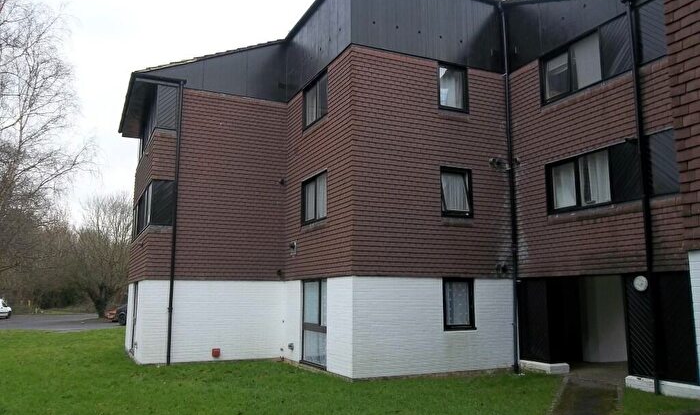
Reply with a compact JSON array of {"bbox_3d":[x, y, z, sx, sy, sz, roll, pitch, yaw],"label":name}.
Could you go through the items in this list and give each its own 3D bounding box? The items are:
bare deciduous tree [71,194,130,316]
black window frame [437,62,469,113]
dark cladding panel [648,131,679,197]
[{"bbox_3d":[-16.377,3.116,37.046,4.800,8.530,4.800,4,-9,-24],"label":"bare deciduous tree"},{"bbox_3d":[2.513,-2.908,13.364,0.892,1.184,0.100,4,-9,-25],"label":"black window frame"},{"bbox_3d":[5.756,-0.832,10.015,0.060,1.180,0.690,4,-9,-25],"label":"dark cladding panel"}]

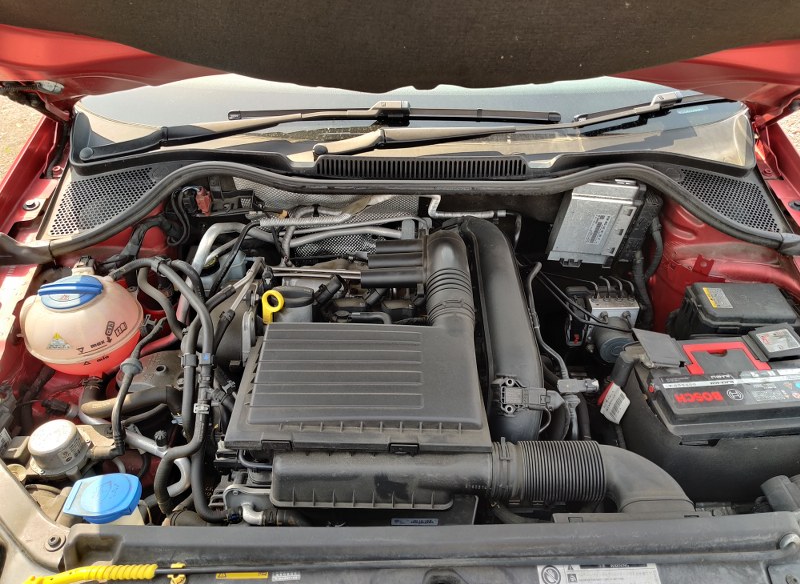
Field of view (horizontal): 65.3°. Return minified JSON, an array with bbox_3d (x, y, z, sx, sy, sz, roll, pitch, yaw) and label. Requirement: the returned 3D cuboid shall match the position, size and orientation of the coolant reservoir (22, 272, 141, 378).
[{"bbox_3d":[-0.442,0.056,0.857,0.154,0.165,0.154,0,42,0],"label":"coolant reservoir"}]

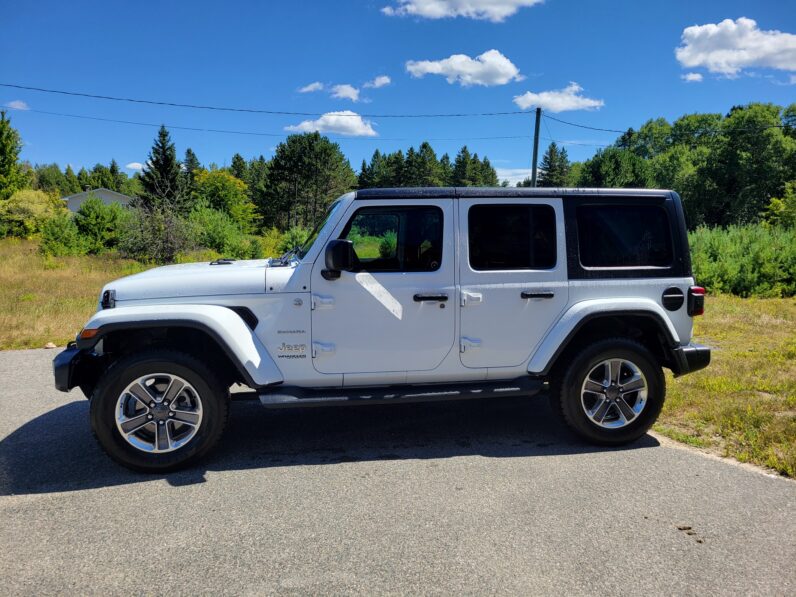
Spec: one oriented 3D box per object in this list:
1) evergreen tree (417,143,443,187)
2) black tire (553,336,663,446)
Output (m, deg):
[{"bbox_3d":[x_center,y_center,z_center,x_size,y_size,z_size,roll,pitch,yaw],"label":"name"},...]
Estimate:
[{"bbox_3d":[3.044,-10.204,58.568,3.800,9.920,3.800,0,7,3],"label":"evergreen tree"},{"bbox_3d":[1.493,0.644,4.266,0.810,0.800,0.257,-1,8,-10],"label":"black tire"}]

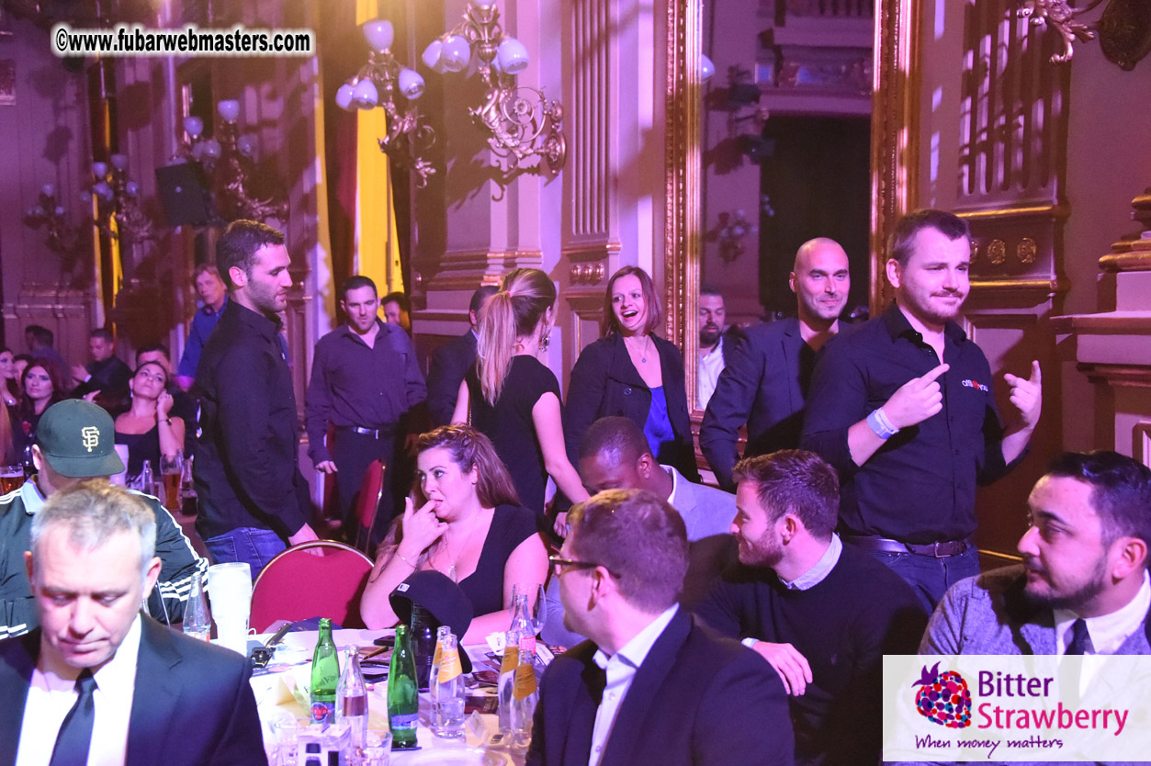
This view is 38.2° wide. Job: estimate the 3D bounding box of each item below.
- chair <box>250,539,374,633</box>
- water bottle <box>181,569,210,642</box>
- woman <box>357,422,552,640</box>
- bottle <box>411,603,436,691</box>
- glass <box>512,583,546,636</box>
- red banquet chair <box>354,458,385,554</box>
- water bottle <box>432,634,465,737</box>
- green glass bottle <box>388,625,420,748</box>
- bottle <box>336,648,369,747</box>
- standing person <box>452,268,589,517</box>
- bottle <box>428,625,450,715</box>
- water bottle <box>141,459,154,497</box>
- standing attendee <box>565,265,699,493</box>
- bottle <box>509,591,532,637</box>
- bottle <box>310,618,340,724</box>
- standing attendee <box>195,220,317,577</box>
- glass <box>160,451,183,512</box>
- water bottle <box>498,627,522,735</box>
[{"bbox_3d":[-0.674,0.933,4.588,0.450,0.930,0.560,-1,3,-14],"label":"chair"},{"bbox_3d":[-0.912,0.569,4.003,0.063,0.210,0.063,0,3,0],"label":"water bottle"},{"bbox_3d":[-0.325,0.762,4.519,0.540,1.277,0.800,0,3,9],"label":"woman"},{"bbox_3d":[-0.335,0.577,3.715,0.070,0.220,0.070,0,3,0],"label":"bottle"},{"bbox_3d":[-0.103,0.540,3.713,0.076,0.193,0.076,0,3,0],"label":"glass"},{"bbox_3d":[-1.030,0.774,6.649,0.540,0.920,0.440,-1,3,-14],"label":"red banquet chair"},{"bbox_3d":[-0.234,0.568,3.134,0.056,0.198,0.056,0,3,0],"label":"water bottle"},{"bbox_3d":[-0.336,0.593,3.250,0.060,0.230,0.060,0,3,0],"label":"green glass bottle"},{"bbox_3d":[-0.408,0.574,3.034,0.060,0.198,0.060,0,3,0],"label":"bottle"},{"bbox_3d":[-0.194,0.449,5.681,0.460,1.670,0.320,2,3,28],"label":"standing person"},{"bbox_3d":[-0.269,0.601,3.412,0.057,0.199,0.057,0,3,0],"label":"bottle"},{"bbox_3d":[-1.810,0.433,7.047,0.058,0.205,0.058,0,3,0],"label":"water bottle"},{"bbox_3d":[0.208,0.413,6.180,0.460,1.690,0.300,-2,3,-27],"label":"standing attendee"},{"bbox_3d":[-0.120,0.584,3.774,0.057,0.200,0.057,0,3,0],"label":"bottle"},{"bbox_3d":[-0.470,0.554,3.123,0.058,0.228,0.058,1,3,15],"label":"bottle"},{"bbox_3d":[-0.874,0.447,4.580,0.360,1.790,0.500,0,3,-6],"label":"standing attendee"},{"bbox_3d":[-1.557,0.390,6.409,0.084,0.213,0.084,0,3,0],"label":"glass"},{"bbox_3d":[-0.128,0.604,3.349,0.057,0.199,0.057,0,3,0],"label":"water bottle"}]

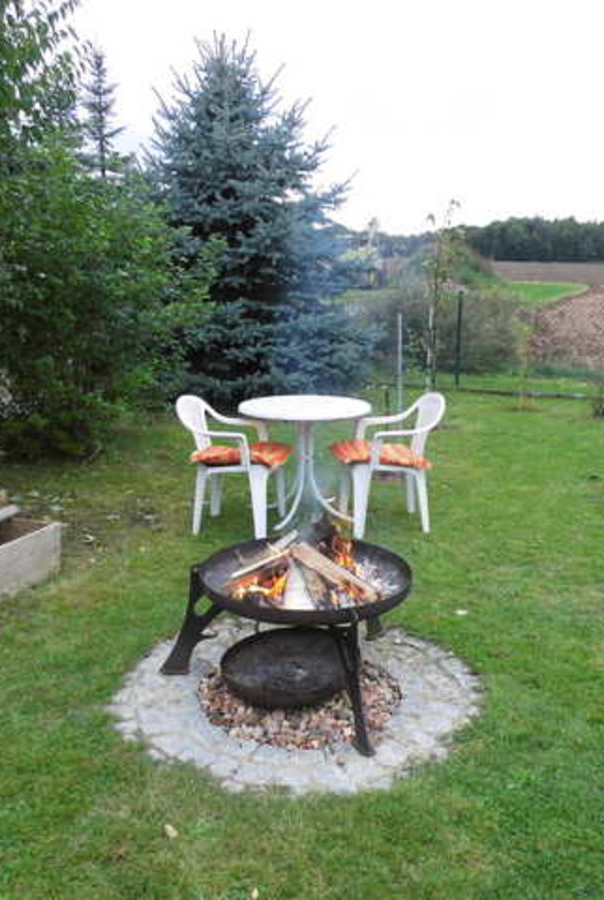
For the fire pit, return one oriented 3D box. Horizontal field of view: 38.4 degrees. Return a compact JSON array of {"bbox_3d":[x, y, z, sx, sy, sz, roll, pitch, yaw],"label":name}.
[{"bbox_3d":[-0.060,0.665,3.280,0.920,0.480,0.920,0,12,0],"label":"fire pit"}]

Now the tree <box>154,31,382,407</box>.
[{"bbox_3d":[-0.585,-2.447,9.496,2.850,3.860,2.850,0,12,0],"label":"tree"}]

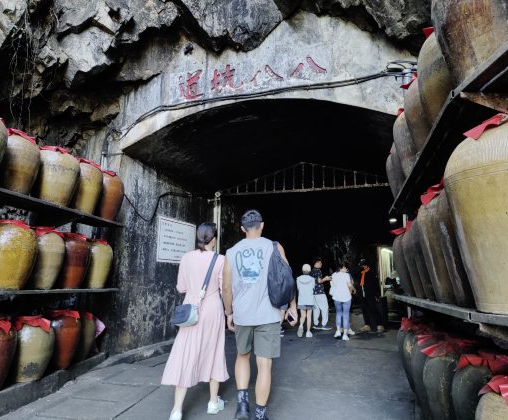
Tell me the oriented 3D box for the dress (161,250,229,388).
[{"bbox_3d":[-0.515,0.922,3.387,0.570,1.120,0.420,-1,-11,4],"label":"dress"}]

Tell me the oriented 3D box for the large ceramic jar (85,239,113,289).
[{"bbox_3d":[-1.942,0.668,4.838,0.345,0.610,0.345,0,-11,0],"label":"large ceramic jar"}]

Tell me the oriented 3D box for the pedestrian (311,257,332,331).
[{"bbox_3d":[1.602,2.001,9.375,0.480,1.700,0.480,-1,-11,3],"label":"pedestrian"}]

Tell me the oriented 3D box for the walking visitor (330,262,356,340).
[{"bbox_3d":[1.827,1.873,8.121,0.500,1.580,0.380,-3,-11,14],"label":"walking visitor"}]

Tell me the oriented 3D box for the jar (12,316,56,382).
[{"bbox_3d":[-2.101,1.312,3.692,0.375,0.570,0.375,0,-11,0],"label":"jar"}]

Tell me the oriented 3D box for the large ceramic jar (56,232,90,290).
[{"bbox_3d":[-2.023,0.570,4.340,0.360,0.617,0.360,0,-11,0],"label":"large ceramic jar"}]

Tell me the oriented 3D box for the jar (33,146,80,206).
[{"bbox_3d":[-2.087,-0.354,4.102,0.435,0.580,0.435,0,-11,0],"label":"jar"}]

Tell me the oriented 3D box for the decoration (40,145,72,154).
[{"bbox_3d":[-2.050,-0.604,4.057,0.310,0.090,0.320,0,-11,0],"label":"decoration"}]

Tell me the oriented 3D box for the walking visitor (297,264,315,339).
[{"bbox_3d":[1.092,1.922,8.235,0.430,1.500,0.350,-2,-11,8],"label":"walking visitor"}]

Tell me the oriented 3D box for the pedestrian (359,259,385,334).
[{"bbox_3d":[2.794,2.023,9.234,0.460,1.680,0.480,4,-11,-18],"label":"pedestrian"}]

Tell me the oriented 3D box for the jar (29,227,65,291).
[{"bbox_3d":[-2.093,0.485,3.905,0.360,0.619,0.360,0,-11,0],"label":"jar"}]

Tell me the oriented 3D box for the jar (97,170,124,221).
[{"bbox_3d":[-1.917,-0.184,5.167,0.350,0.647,0.350,0,-11,0],"label":"jar"}]

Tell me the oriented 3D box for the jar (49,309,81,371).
[{"bbox_3d":[-2.060,1.388,4.193,0.350,0.600,0.350,0,-11,0],"label":"jar"}]

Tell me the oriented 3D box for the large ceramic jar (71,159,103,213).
[{"bbox_3d":[-2.003,-0.280,4.631,0.360,0.633,0.360,0,-11,0],"label":"large ceramic jar"}]

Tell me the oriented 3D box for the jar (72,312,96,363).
[{"bbox_3d":[-2.020,1.489,4.663,0.320,0.570,0.320,0,-11,0],"label":"jar"}]

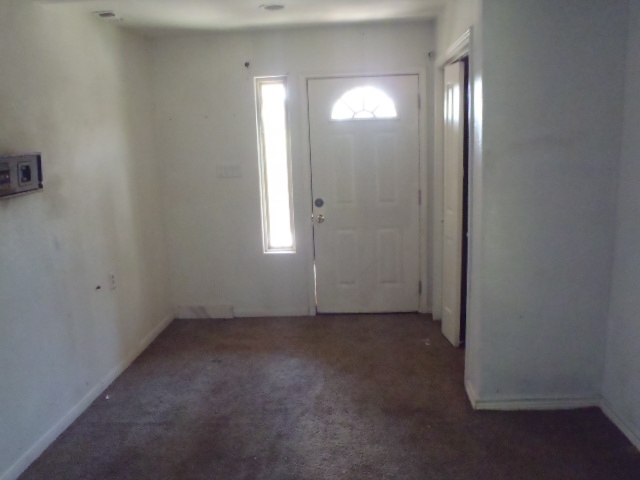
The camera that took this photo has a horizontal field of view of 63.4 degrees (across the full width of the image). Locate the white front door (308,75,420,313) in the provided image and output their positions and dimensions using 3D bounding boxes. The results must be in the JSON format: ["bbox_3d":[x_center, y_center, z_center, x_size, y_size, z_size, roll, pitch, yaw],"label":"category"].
[{"bbox_3d":[0.395,-0.347,4.478,0.915,2.035,0.045,-2,11,3],"label":"white front door"}]

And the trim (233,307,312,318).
[{"bbox_3d":[-0.445,0.653,4.689,0.685,0.083,0.020,-2,11,3],"label":"trim"}]

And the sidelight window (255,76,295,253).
[{"bbox_3d":[-0.378,-0.626,4.474,0.278,1.500,0.080,-2,11,3],"label":"sidelight window"}]

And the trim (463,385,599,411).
[{"bbox_3d":[1.226,0.917,2.912,0.698,0.088,0.025,-2,11,3],"label":"trim"}]

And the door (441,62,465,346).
[{"bbox_3d":[0.955,-0.229,3.780,0.035,2.016,0.290,-3,11,-6],"label":"door"}]

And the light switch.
[{"bbox_3d":[-0.783,-0.590,4.467,0.216,0.118,0.015,-2,11,3],"label":"light switch"}]

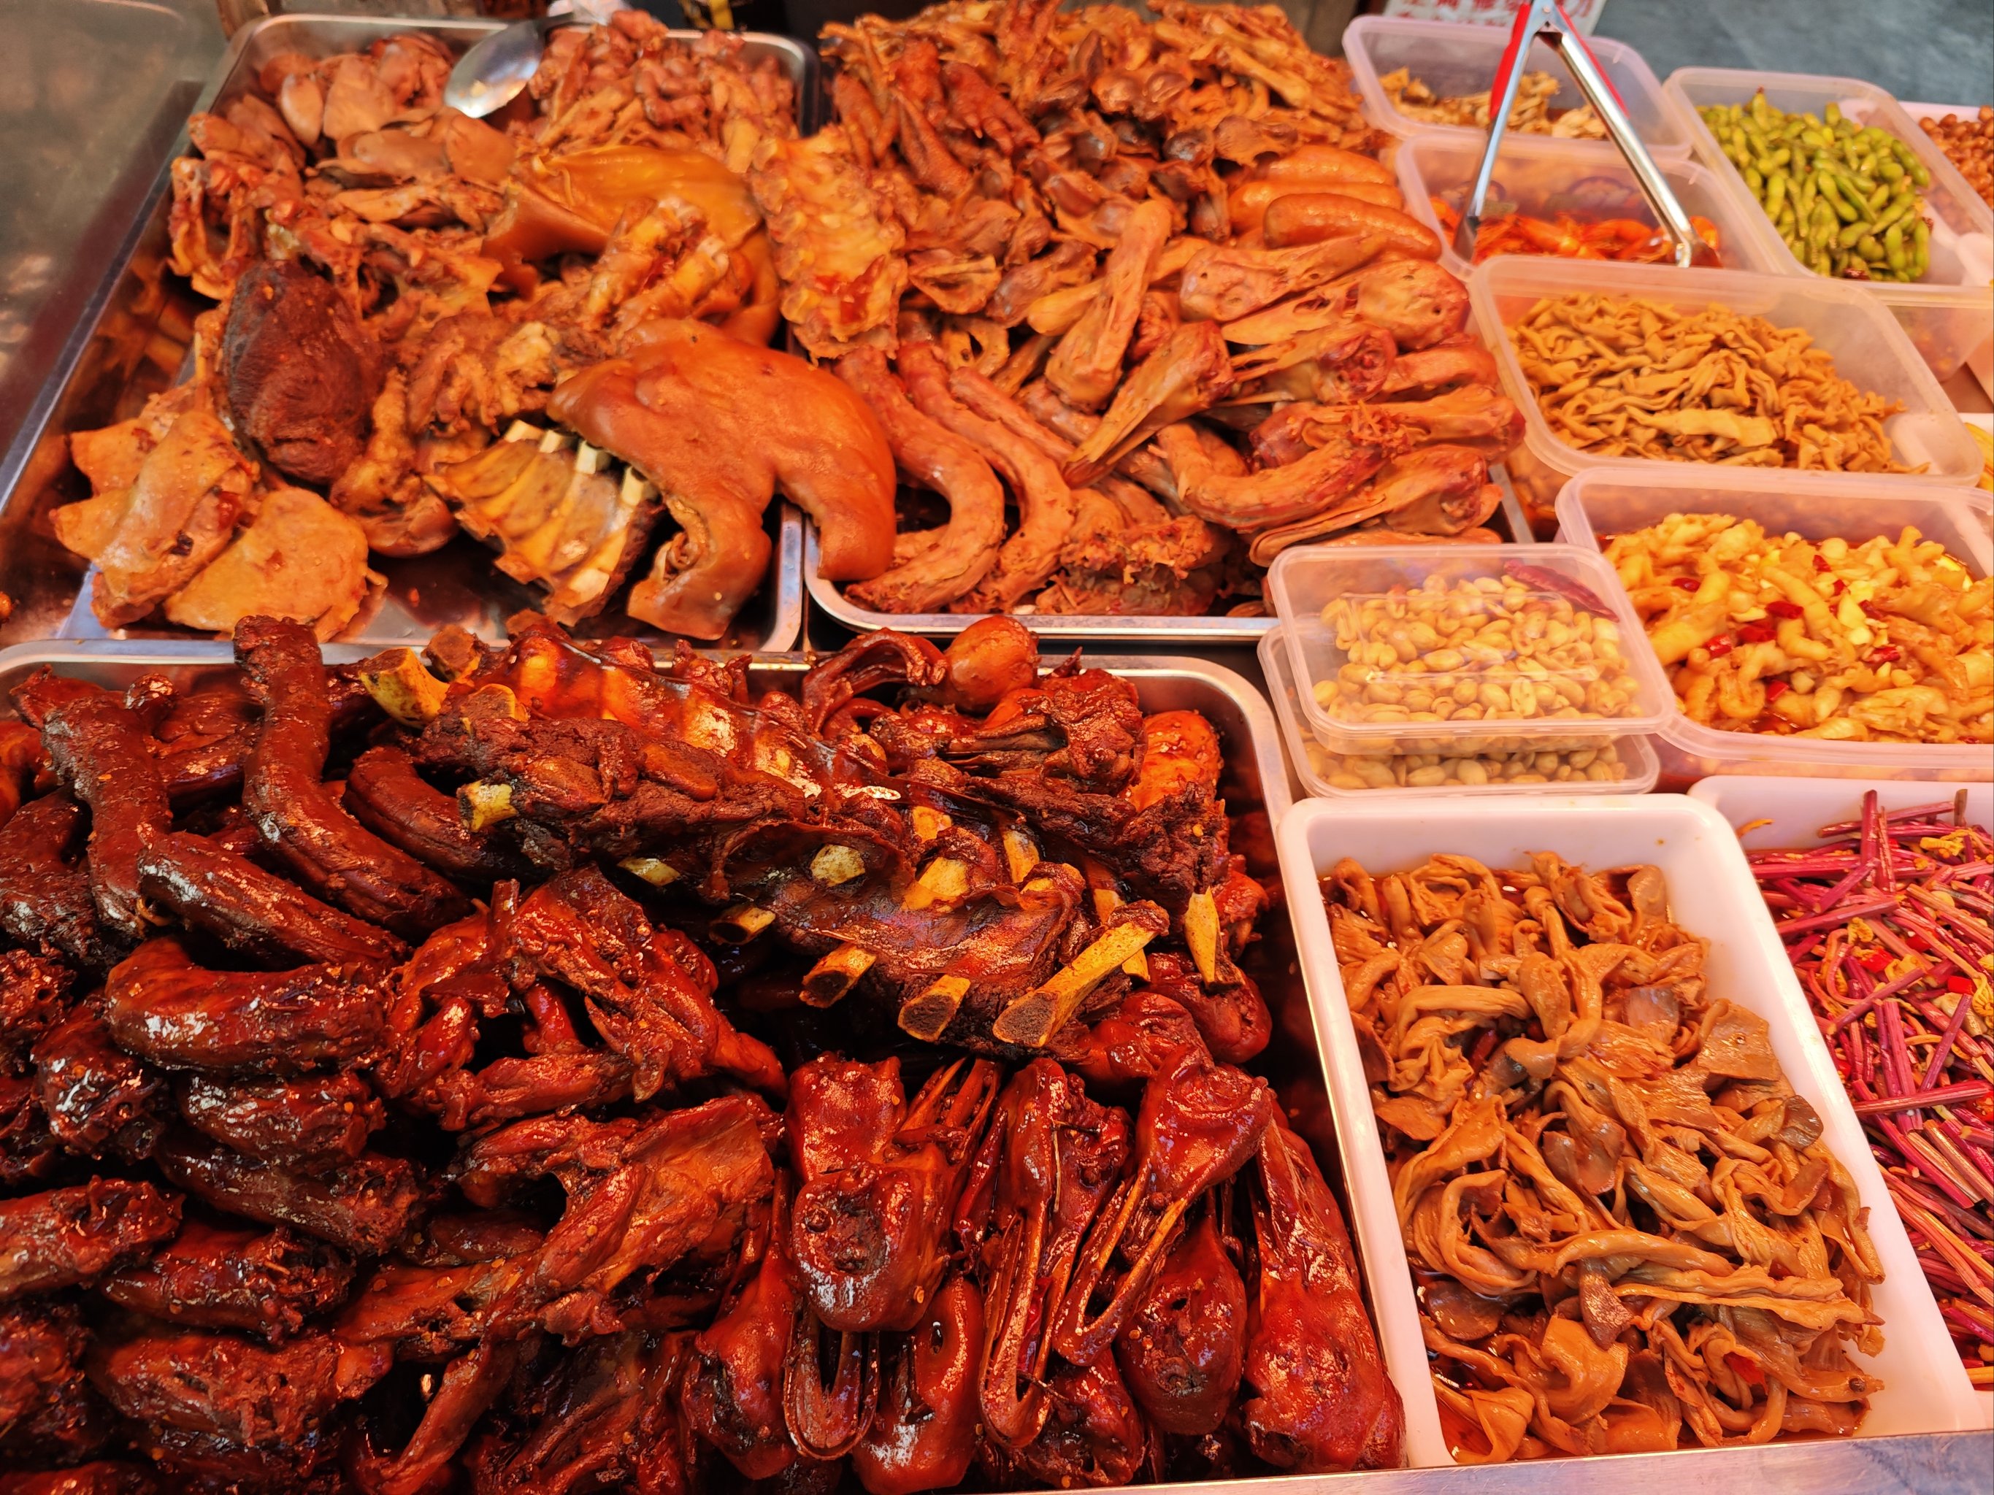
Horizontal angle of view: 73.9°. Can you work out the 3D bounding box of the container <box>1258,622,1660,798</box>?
[{"bbox_3d":[0.220,-0.013,0.654,0.175,0.039,0.112,-1,54,-7],"label":"container"}]

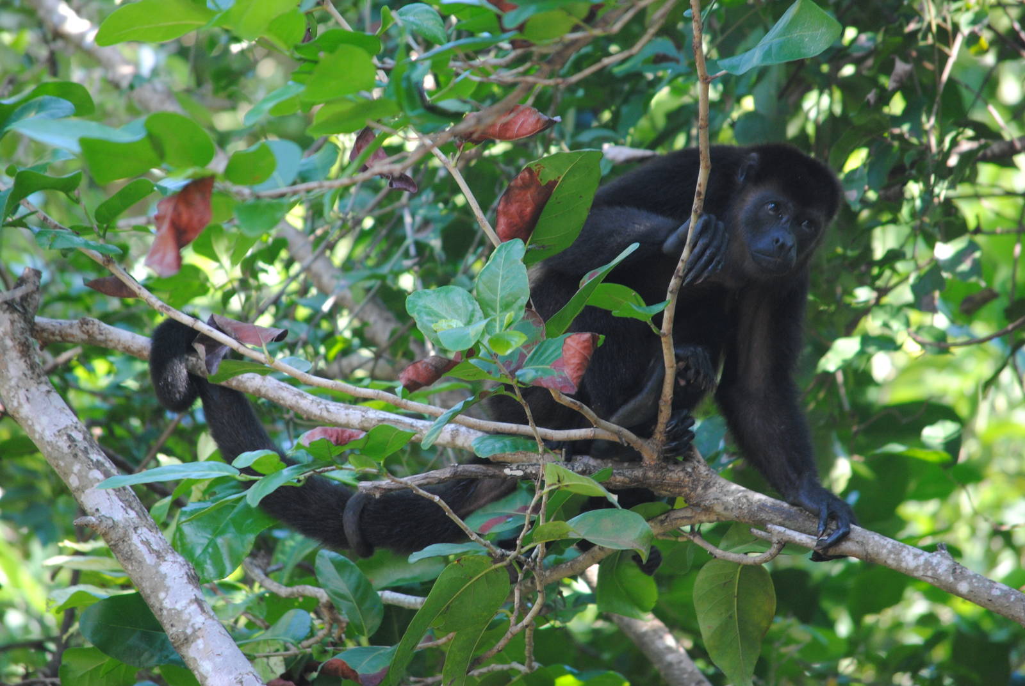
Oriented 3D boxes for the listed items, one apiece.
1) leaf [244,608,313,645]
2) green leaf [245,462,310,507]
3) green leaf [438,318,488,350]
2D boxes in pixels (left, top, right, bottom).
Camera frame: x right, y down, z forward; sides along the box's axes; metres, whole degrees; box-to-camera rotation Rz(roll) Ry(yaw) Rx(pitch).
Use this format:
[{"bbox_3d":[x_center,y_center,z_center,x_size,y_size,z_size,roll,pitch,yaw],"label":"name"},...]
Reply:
[{"bbox_3d":[-0.269,0.323,11.700,0.080,0.038,0.040,0,-10,0],"label":"leaf"},{"bbox_3d":[-0.260,0.157,11.350,0.085,0.025,0.035,-30,-6,-6],"label":"green leaf"},{"bbox_3d":[-0.047,-0.008,9.700,0.055,0.014,0.040,-11,37,-34],"label":"green leaf"}]

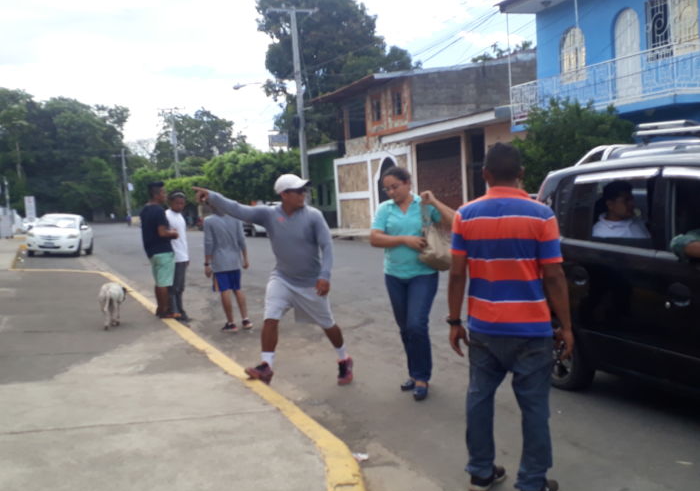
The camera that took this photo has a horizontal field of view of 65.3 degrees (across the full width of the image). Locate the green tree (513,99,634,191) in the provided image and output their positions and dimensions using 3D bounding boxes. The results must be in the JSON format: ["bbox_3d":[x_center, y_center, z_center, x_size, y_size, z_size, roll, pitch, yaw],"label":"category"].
[{"bbox_3d":[4.644,-1.432,11.372,2.400,3.300,2.500,-5,5,-29],"label":"green tree"}]

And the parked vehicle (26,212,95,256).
[{"bbox_3d":[-10.605,-0.371,19.973,1.690,1.470,4.300,-5,4,-19],"label":"parked vehicle"}]

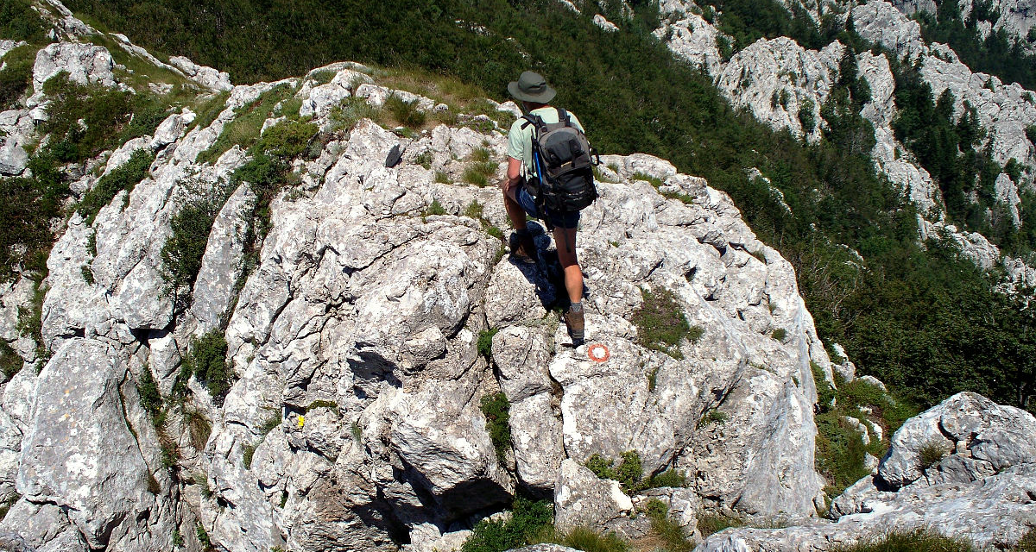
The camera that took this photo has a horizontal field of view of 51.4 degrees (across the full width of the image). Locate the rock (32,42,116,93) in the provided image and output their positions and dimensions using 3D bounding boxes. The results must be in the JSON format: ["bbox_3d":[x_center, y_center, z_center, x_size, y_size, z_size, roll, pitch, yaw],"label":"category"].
[{"bbox_3d":[-9.865,-4.662,24.000,1.750,1.050,1.200,-8,25,-18],"label":"rock"}]

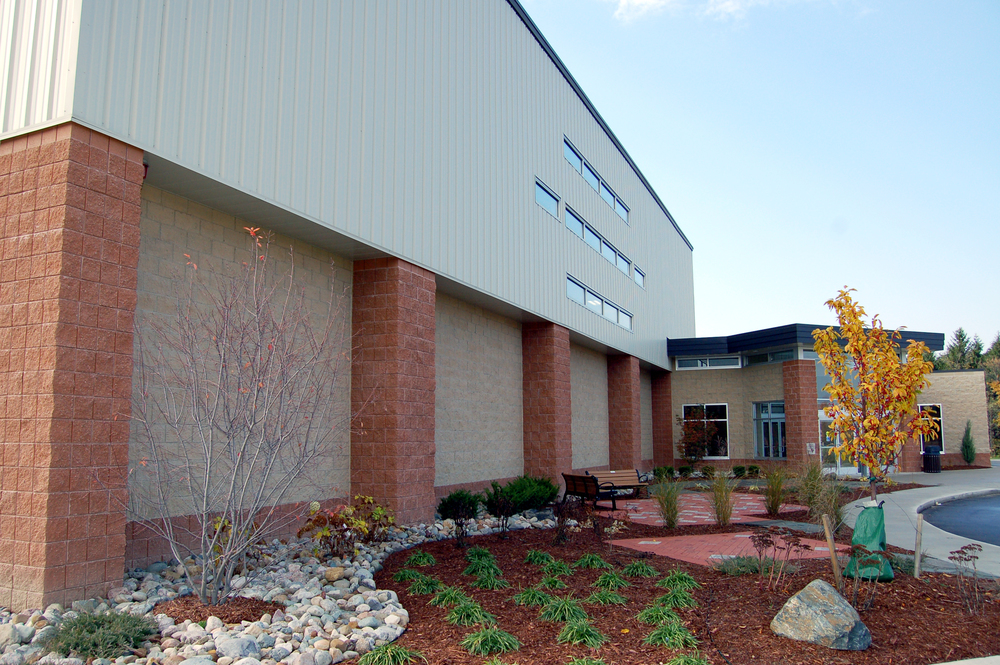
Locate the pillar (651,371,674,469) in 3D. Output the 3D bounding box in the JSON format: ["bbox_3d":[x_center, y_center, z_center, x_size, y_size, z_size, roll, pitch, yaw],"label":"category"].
[{"bbox_3d":[7.022,3.799,31.652,0.813,4.120,1.050,-4,-9,23],"label":"pillar"}]

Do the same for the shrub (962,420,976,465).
[{"bbox_3d":[19.077,4.482,30.450,0.520,1.840,0.520,-6,-10,31],"label":"shrub"}]

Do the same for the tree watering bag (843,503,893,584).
[{"bbox_3d":[3.794,2.157,7.716,0.510,0.820,0.460,-4,-9,25],"label":"tree watering bag"}]

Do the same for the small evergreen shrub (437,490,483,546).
[{"bbox_3d":[-0.535,2.506,10.150,0.560,0.780,0.580,-1,-8,0],"label":"small evergreen shrub"}]

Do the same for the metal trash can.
[{"bbox_3d":[16.948,4.943,29.400,0.650,1.070,0.650,-1,-8,0],"label":"metal trash can"}]

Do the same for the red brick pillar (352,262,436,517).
[{"bbox_3d":[-1.648,0.933,11.808,0.813,3.960,1.220,-4,-9,23],"label":"red brick pillar"}]

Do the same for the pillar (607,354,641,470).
[{"bbox_3d":[4.246,2.867,25.300,0.813,4.040,1.220,-4,-9,23],"label":"pillar"}]

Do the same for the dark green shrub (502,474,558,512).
[{"bbox_3d":[0.566,2.989,13.915,1.000,0.720,0.900,0,-8,0],"label":"dark green shrub"}]

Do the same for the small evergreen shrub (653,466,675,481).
[{"bbox_3d":[6.022,5.193,27.600,0.700,0.520,0.780,-4,-9,23],"label":"small evergreen shrub"}]

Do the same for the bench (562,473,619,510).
[{"bbox_3d":[2.000,3.570,16.860,0.600,0.750,1.580,2,-9,-21],"label":"bench"}]

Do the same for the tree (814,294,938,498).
[{"bbox_3d":[4.001,1.027,7.981,1.250,3.050,1.200,-5,-9,26],"label":"tree"}]

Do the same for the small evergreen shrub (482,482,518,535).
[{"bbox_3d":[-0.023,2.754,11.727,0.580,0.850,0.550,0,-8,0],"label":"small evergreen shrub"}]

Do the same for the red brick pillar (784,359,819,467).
[{"bbox_3d":[11.291,3.094,27.869,0.820,4.070,0.820,3,-9,-25],"label":"red brick pillar"}]

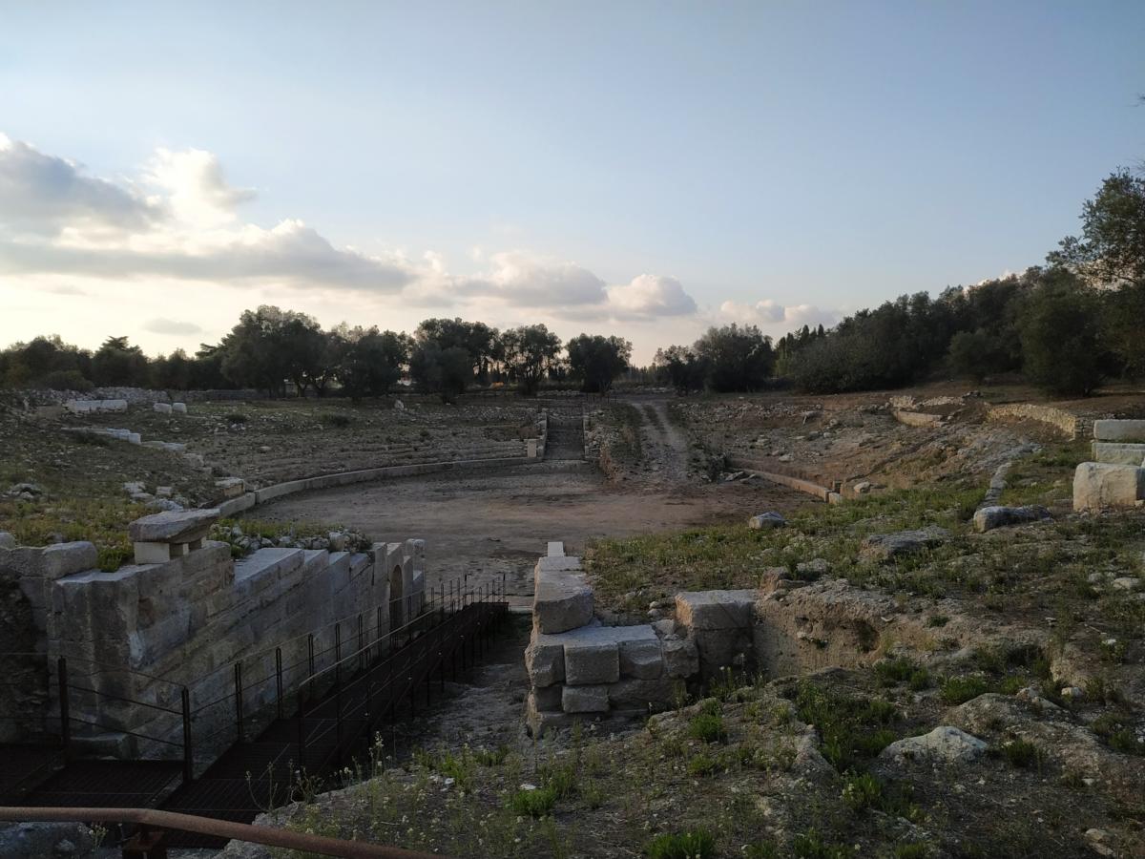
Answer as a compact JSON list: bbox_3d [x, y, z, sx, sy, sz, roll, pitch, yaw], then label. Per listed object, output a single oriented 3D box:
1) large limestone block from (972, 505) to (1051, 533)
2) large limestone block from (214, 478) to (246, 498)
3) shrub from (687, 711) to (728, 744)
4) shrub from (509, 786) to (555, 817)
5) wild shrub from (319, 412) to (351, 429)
[{"bbox_3d":[9.440,1.914,17.100,1.600,0.460,0.520,-1,4,-14],"label":"large limestone block"},{"bbox_3d":[-21.327,3.648,49.500,1.400,0.920,1.300,3,5,39],"label":"large limestone block"},{"bbox_3d":[1.321,2.934,7.800,0.390,0.280,0.370,0,4,0],"label":"shrub"},{"bbox_3d":[-0.265,2.524,5.400,0.310,0.180,0.290,0,4,0],"label":"shrub"},{"bbox_3d":[-22.075,-0.855,74.000,2.800,1.250,2.200,0,4,0],"label":"wild shrub"}]

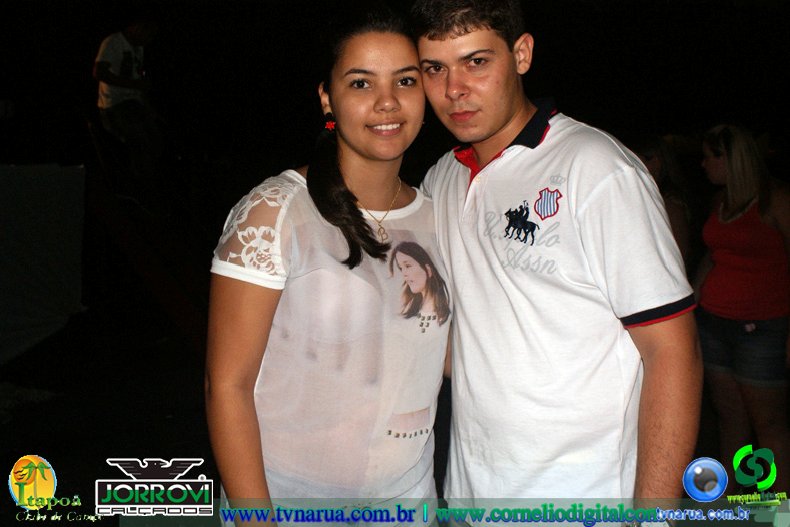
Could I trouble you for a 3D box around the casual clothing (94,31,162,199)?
[{"bbox_3d":[-2.024,-1.131,6.000,0.470,1.220,0.470,3,6,35],"label":"casual clothing"}]

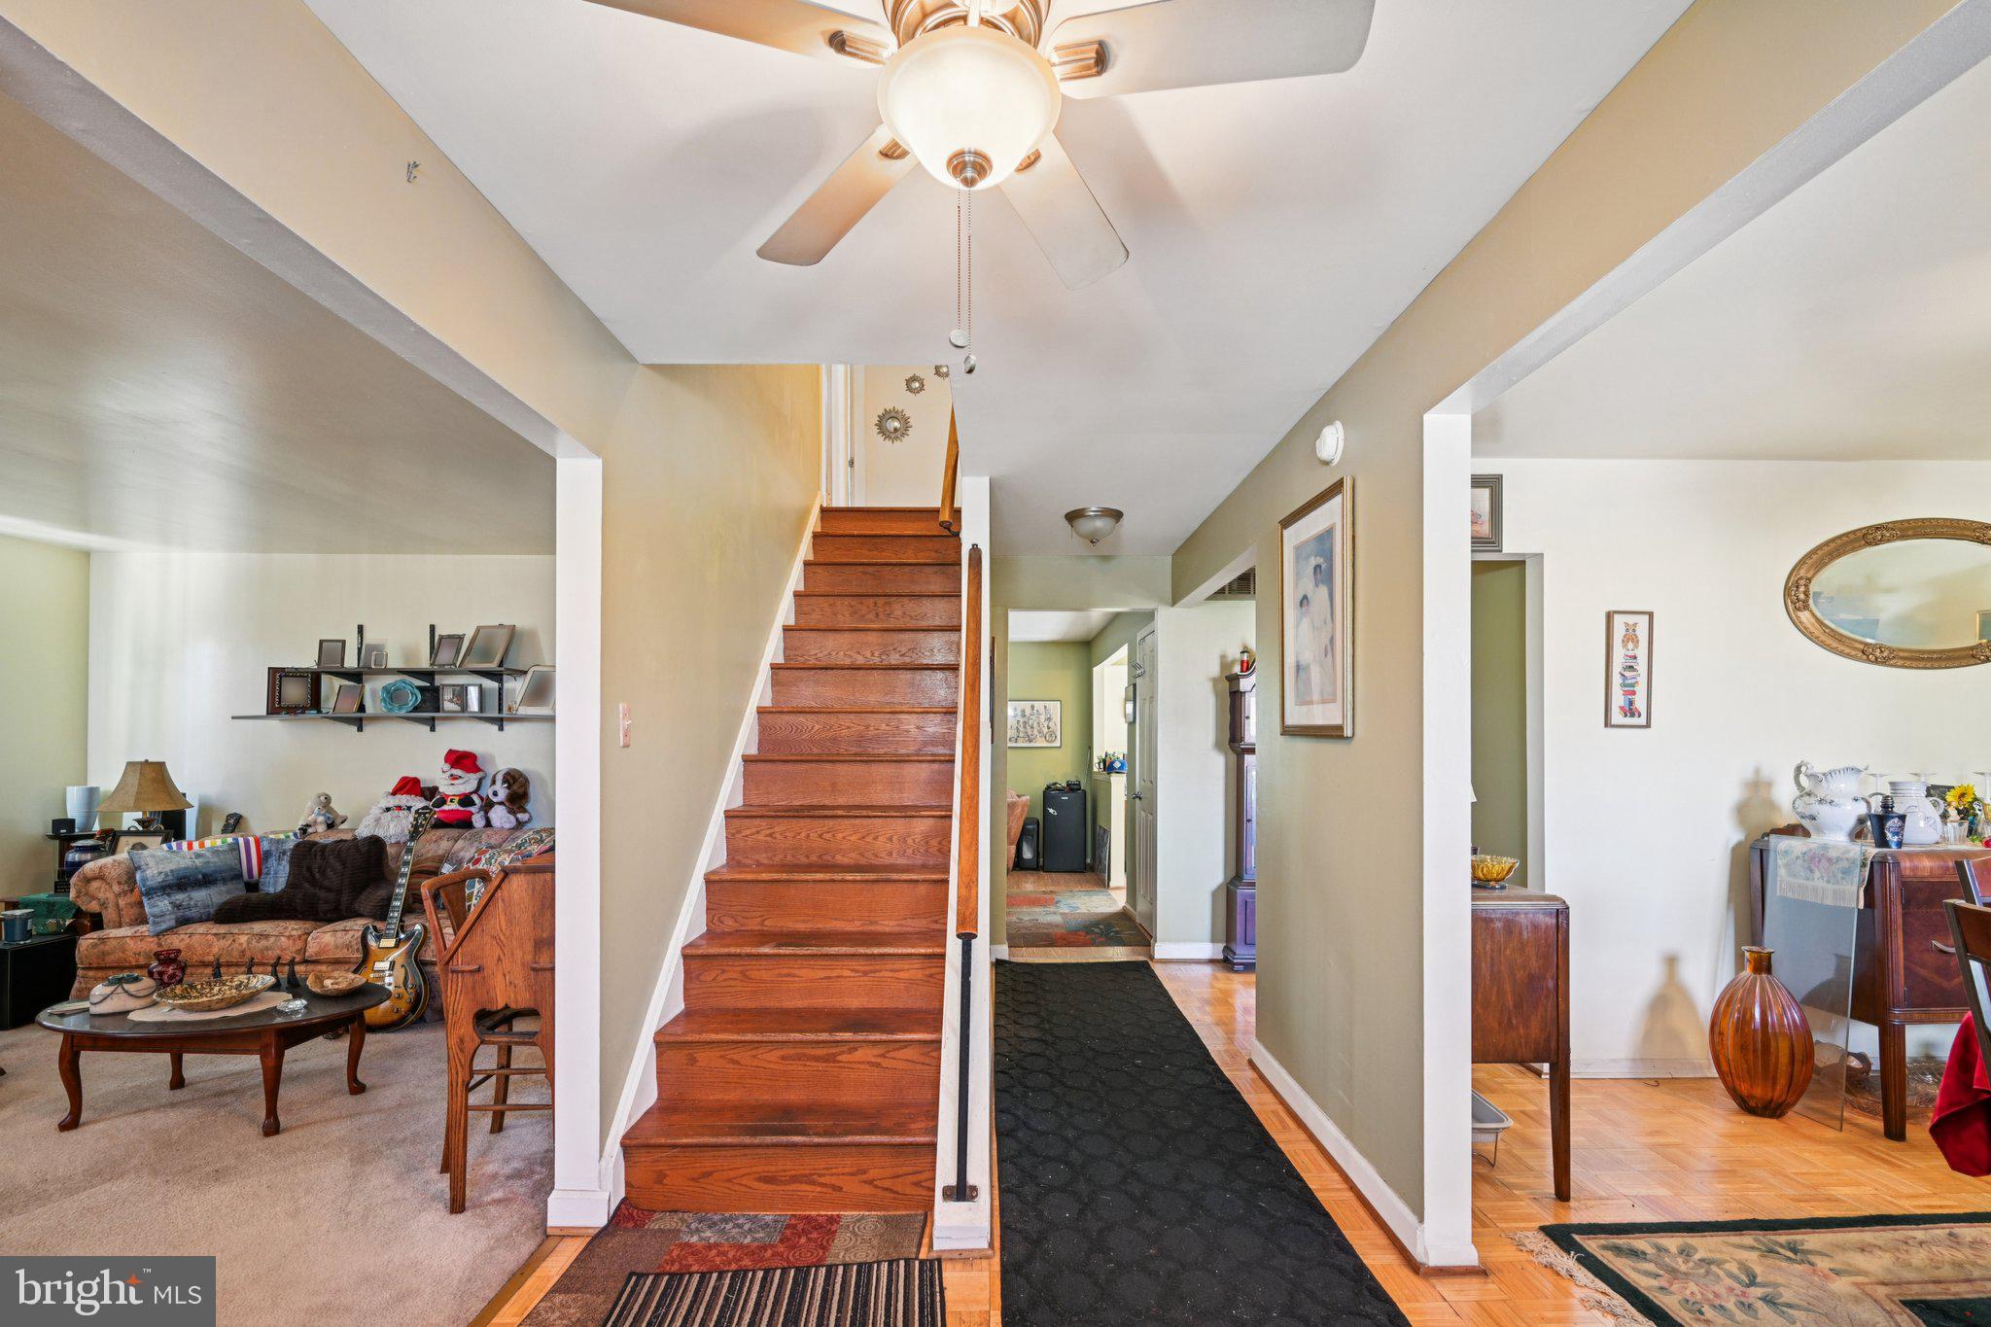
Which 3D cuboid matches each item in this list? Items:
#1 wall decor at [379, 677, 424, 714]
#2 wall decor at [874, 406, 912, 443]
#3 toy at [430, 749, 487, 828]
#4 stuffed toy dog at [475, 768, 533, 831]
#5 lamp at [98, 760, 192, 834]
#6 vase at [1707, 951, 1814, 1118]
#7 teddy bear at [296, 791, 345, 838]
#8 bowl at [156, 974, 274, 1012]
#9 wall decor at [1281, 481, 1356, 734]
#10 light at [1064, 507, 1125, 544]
[{"bbox_3d":[-3.441,0.189,5.120,0.240,0.210,0.060,0,-3,-7],"label":"wall decor"},{"bbox_3d":[-0.757,-1.778,6.578,0.278,0.278,0.030,0,-4,0],"label":"wall decor"},{"bbox_3d":[-3.056,0.716,5.030,0.300,0.450,0.200,1,-3,-17],"label":"toy"},{"bbox_3d":[-2.791,0.774,5.030,0.290,0.360,0.250,0,-3,-5],"label":"stuffed toy dog"},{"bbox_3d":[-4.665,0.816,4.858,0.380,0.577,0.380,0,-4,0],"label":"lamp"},{"bbox_3d":[2.712,1.300,3.137,0.279,0.575,0.279,0,-4,0],"label":"vase"},{"bbox_3d":[-3.757,0.845,4.930,0.235,0.250,0.190,1,-3,-16],"label":"teddy bear"},{"bbox_3d":[-2.725,1.157,3.090,0.350,0.080,0.250,2,-3,-30],"label":"bowl"},{"bbox_3d":[1.052,-0.147,2.930,0.028,0.775,0.617,0,-4,0],"label":"wall decor"},{"bbox_3d":[0.485,-0.678,4.360,0.285,0.145,0.285,0,-3,0],"label":"light"}]

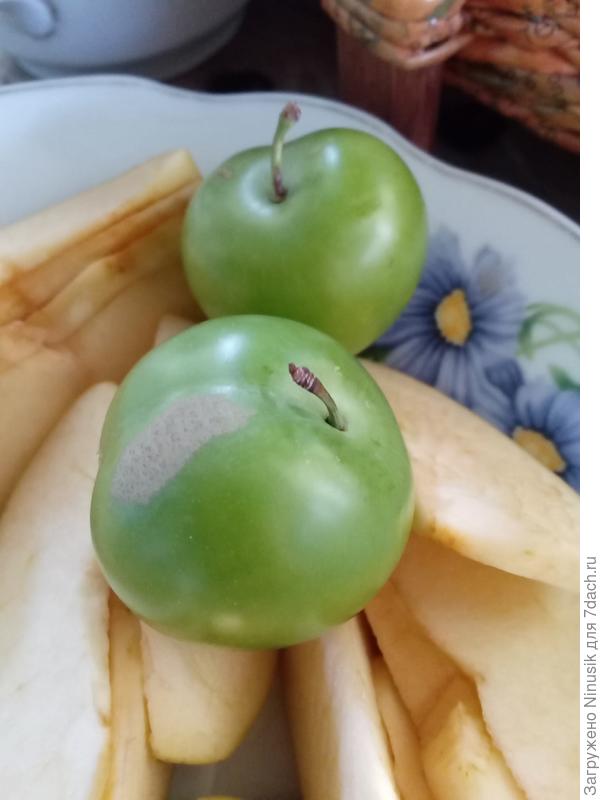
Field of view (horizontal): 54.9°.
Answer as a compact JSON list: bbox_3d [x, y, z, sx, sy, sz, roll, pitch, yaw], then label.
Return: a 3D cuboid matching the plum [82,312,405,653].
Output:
[{"bbox_3d":[-0.005,0.010,0.084,0.047,0.048,0.047,11,58,-18],"label":"plum"}]

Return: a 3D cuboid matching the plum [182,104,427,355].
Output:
[{"bbox_3d":[0.000,-0.032,0.112,0.046,0.049,0.046,-4,67,9],"label":"plum"}]

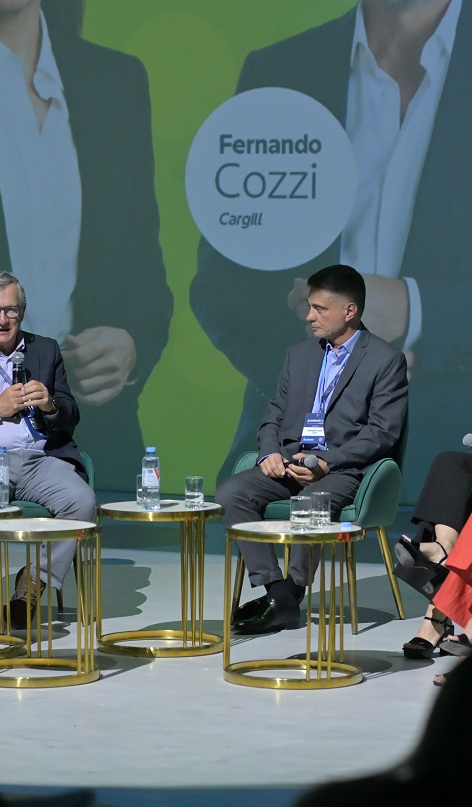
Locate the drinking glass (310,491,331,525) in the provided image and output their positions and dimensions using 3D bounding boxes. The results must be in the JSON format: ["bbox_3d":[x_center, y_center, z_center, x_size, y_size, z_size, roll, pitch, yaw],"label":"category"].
[{"bbox_3d":[0.277,0.344,9.236,0.066,0.109,0.066,0,3,0],"label":"drinking glass"}]

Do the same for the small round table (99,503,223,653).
[{"bbox_3d":[-0.262,0.606,9.965,0.445,0.496,0.445,0,3,0],"label":"small round table"}]

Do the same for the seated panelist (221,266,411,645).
[{"bbox_3d":[0.269,0.156,10.588,0.600,1.335,0.740,2,4,31],"label":"seated panelist"}]

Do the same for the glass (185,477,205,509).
[{"bbox_3d":[-0.141,0.308,9.904,0.066,0.106,0.066,0,3,0],"label":"glass"}]

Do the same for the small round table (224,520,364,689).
[{"bbox_3d":[0.189,0.646,9.241,0.445,0.496,0.445,0,3,0],"label":"small round table"}]

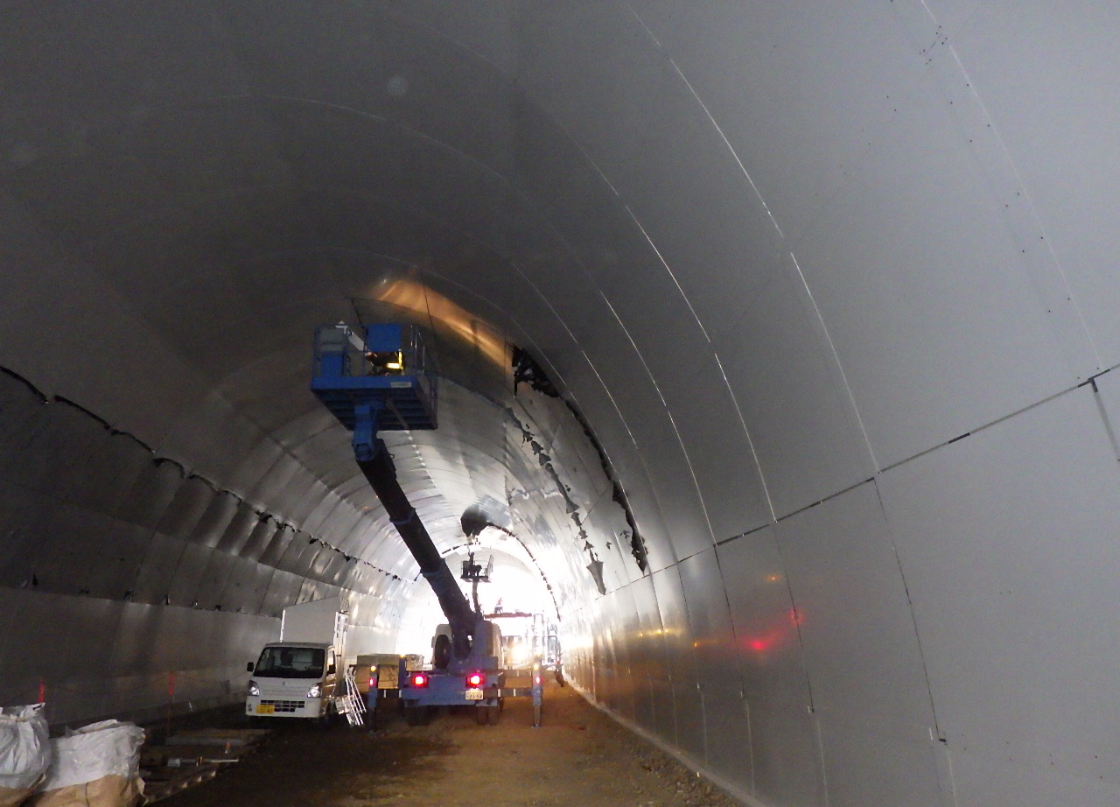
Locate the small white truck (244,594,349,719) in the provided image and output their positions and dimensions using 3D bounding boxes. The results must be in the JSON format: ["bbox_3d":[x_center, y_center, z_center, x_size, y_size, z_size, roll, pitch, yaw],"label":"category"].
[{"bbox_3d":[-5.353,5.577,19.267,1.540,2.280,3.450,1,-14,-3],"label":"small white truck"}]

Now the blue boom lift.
[{"bbox_3d":[-3.033,3.283,20.823,3.720,7.500,9.000,1,-14,-3],"label":"blue boom lift"}]

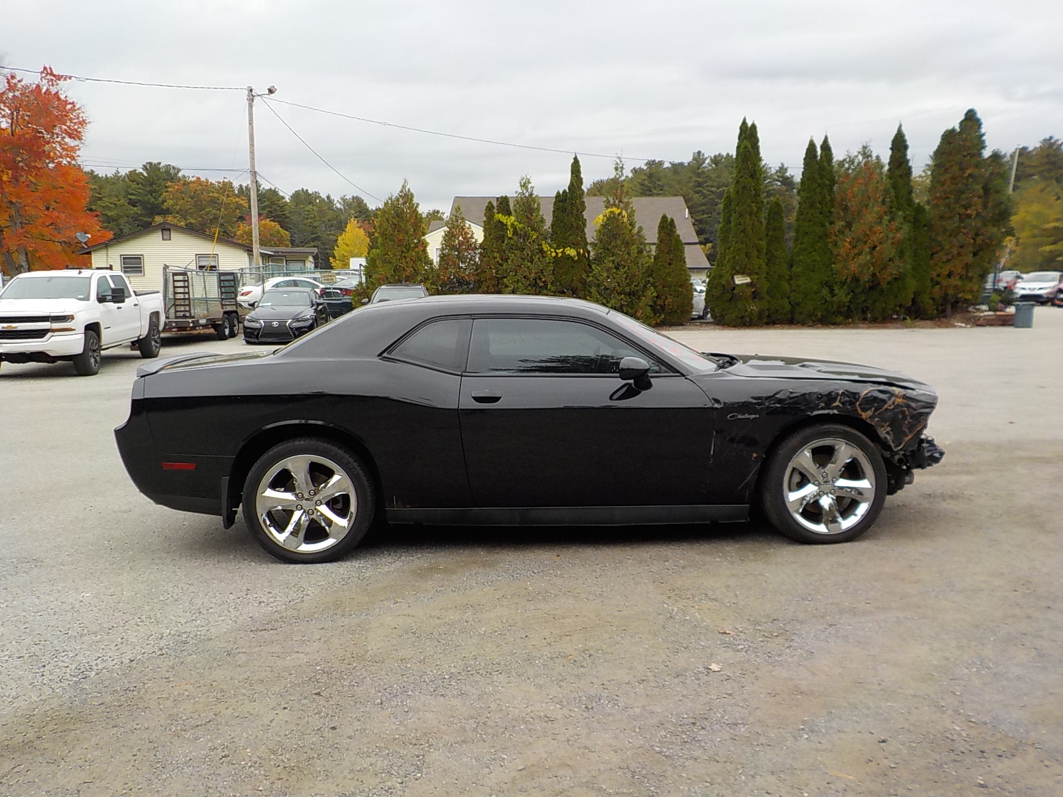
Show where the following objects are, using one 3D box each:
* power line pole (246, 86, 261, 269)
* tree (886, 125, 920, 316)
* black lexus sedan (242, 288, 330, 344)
[{"bbox_3d":[-10.317,-7.092,34.388,0.280,8.802,0.280,0,7,0],"label":"power line pole"},{"bbox_3d":[12.764,-6.005,31.714,1.350,6.637,1.350,-1,7,0],"label":"tree"},{"bbox_3d":[-6.601,-2.261,25.017,1.810,1.430,4.660,-1,7,-7],"label":"black lexus sedan"}]

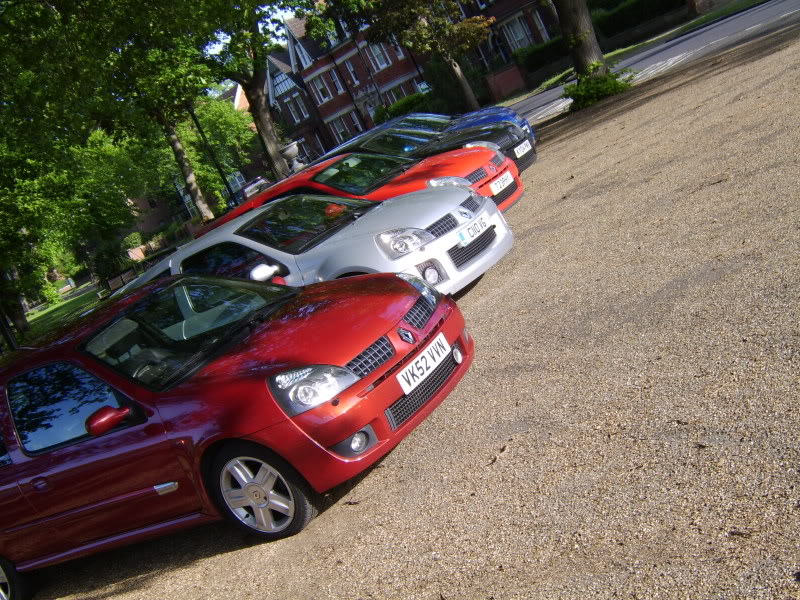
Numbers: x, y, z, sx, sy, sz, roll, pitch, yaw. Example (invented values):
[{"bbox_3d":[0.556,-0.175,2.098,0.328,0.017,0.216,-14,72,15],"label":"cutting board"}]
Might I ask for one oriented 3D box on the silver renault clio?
[{"bbox_3d":[-0.950,-0.188,9.304,3.820,1.380,1.820,-20,13,34],"label":"silver renault clio"}]

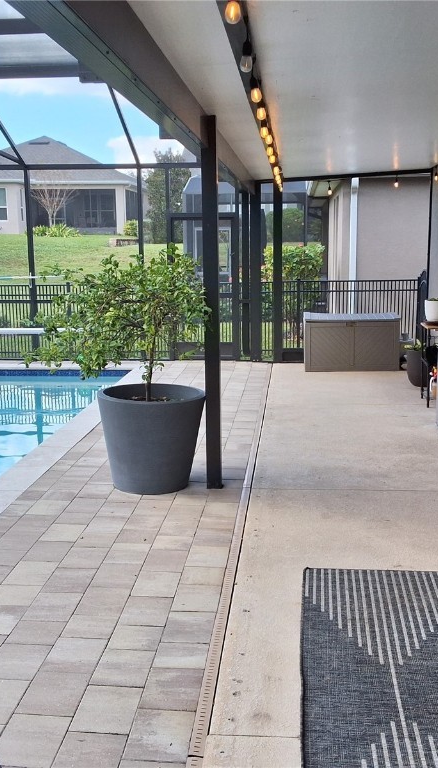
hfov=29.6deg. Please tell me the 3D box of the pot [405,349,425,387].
[{"bbox_3d":[2.338,-0.191,9.563,0.320,0.418,0.320,0,10,5],"label":"pot"}]

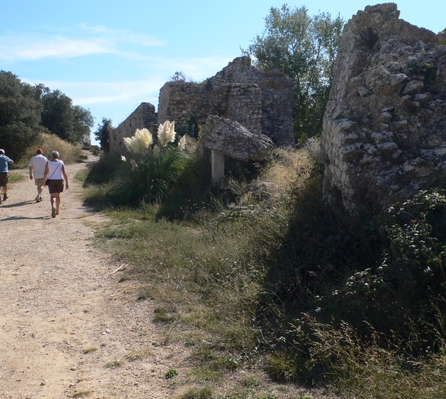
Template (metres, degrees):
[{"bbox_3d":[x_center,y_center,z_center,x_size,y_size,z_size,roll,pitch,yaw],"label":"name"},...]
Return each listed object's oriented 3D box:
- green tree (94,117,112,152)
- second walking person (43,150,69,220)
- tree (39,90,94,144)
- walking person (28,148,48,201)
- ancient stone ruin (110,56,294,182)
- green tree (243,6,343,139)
[{"bbox_3d":[-9.949,-5.284,44.000,1.500,3.100,1.500,-1,4,-12],"label":"green tree"},{"bbox_3d":[-4.124,-0.367,13.200,0.620,1.650,0.500,-1,4,-15],"label":"second walking person"},{"bbox_3d":[-13.300,-6.502,45.000,4.800,5.600,4.600,-1,4,-18],"label":"tree"},{"bbox_3d":[-5.904,-0.770,17.100,0.660,1.720,0.480,-1,4,-16],"label":"walking person"},{"bbox_3d":[-1.700,-3.500,28.000,7.200,5.400,14.000,-1,4,-16],"label":"ancient stone ruin"},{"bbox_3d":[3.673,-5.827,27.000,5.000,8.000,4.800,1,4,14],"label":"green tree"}]

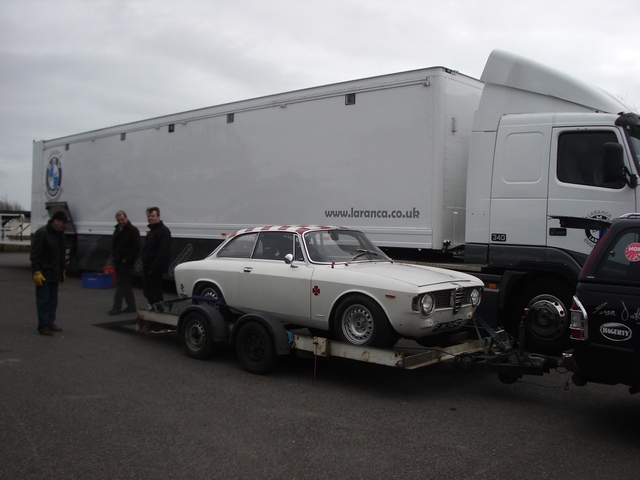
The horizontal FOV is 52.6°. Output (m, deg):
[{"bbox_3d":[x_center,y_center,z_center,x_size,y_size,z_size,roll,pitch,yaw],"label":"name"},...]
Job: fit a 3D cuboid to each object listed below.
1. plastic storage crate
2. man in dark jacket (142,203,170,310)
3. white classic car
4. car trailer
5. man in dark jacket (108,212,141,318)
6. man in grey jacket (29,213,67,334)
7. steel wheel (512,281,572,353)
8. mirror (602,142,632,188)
[{"bbox_3d":[-5.323,0.980,15.550,0.600,0.340,0.400,1,1,16],"label":"plastic storage crate"},{"bbox_3d":[-2.873,0.349,11.300,0.520,1.850,0.360,2,1,35],"label":"man in dark jacket"},{"bbox_3d":[-0.109,0.457,7.934,4.080,1.270,1.580,4,3,41],"label":"white classic car"},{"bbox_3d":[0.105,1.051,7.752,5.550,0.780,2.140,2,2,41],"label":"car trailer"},{"bbox_3d":[-3.423,0.384,11.300,0.530,1.800,0.380,2,1,27],"label":"man in dark jacket"},{"bbox_3d":[-3.881,0.457,9.250,0.380,1.760,0.530,1,1,10],"label":"man in grey jacket"},{"bbox_3d":[2.980,0.985,8.280,0.310,1.000,1.000,0,1,-38],"label":"steel wheel"},{"bbox_3d":[3.448,-0.863,7.500,0.220,0.530,0.380,2,2,43],"label":"mirror"}]

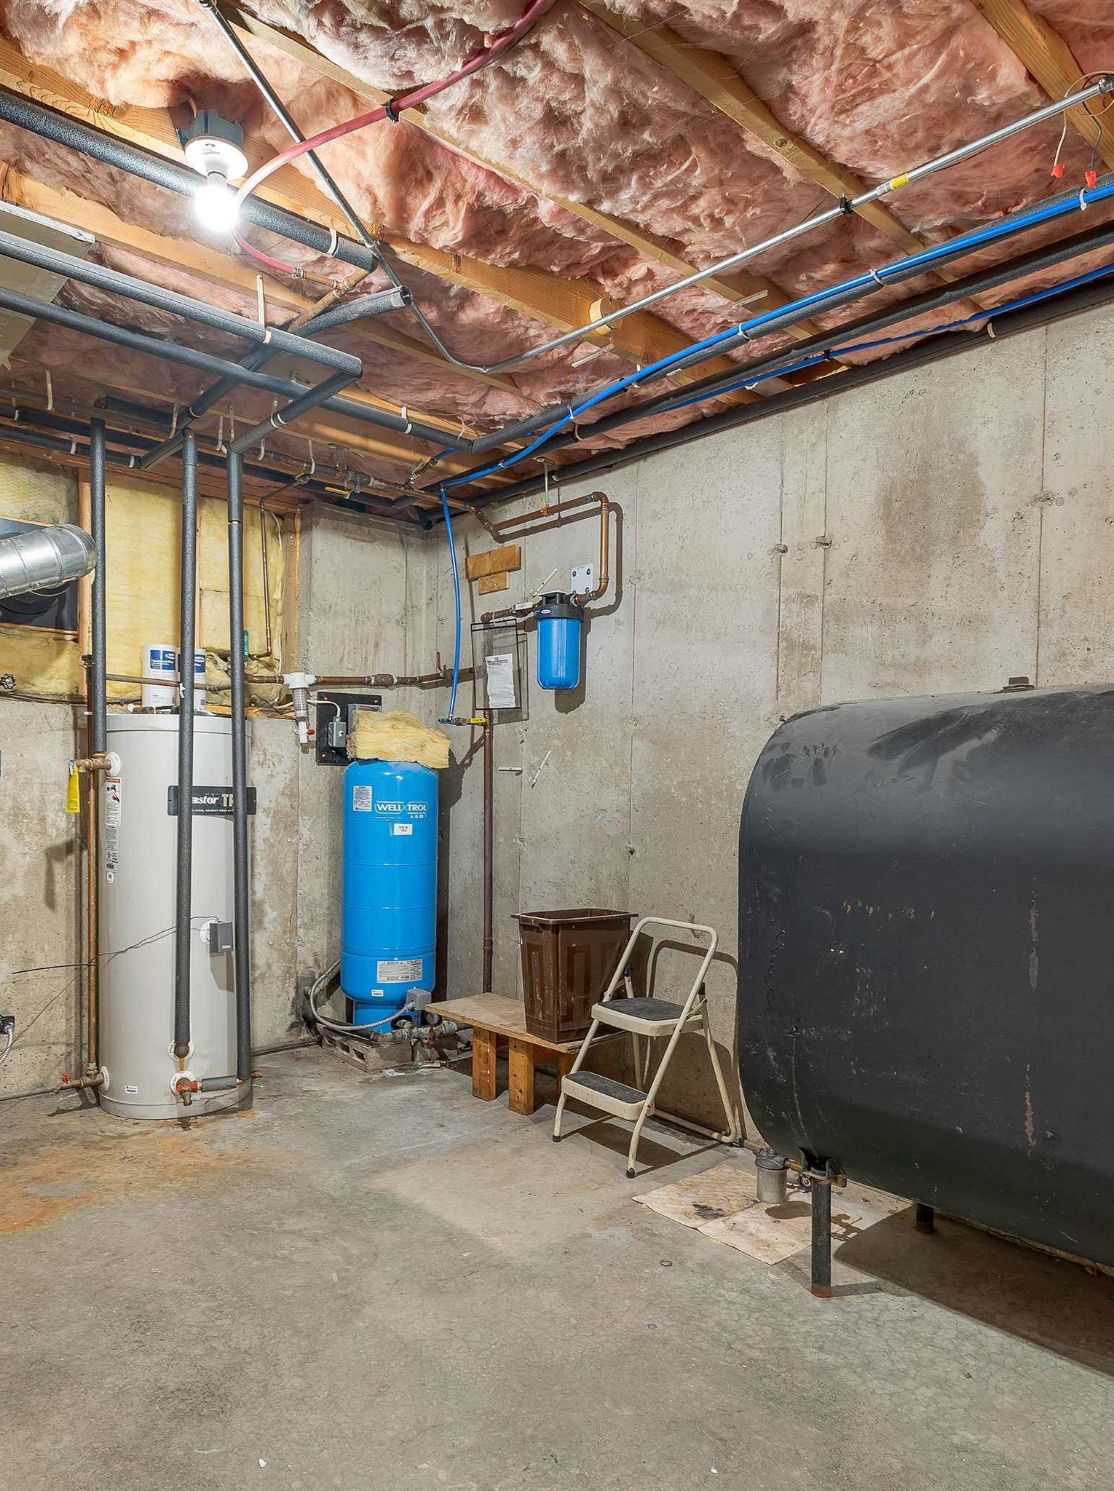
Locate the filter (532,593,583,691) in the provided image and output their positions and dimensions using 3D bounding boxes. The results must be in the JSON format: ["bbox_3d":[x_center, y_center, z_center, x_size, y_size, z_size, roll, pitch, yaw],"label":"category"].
[{"bbox_3d":[0.005,-0.379,3.420,0.190,0.345,0.185,0,-1,0],"label":"filter"}]

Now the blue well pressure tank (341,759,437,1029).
[{"bbox_3d":[-0.692,0.575,3.870,0.390,1.170,0.390,1,-1,-14],"label":"blue well pressure tank"}]

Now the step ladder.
[{"bbox_3d":[0.269,0.905,2.945,0.460,0.680,0.400,1,-1,-42],"label":"step ladder"}]

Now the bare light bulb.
[{"bbox_3d":[-0.604,-0.959,1.660,0.068,0.098,0.068,1,-1,-17],"label":"bare light bulb"}]

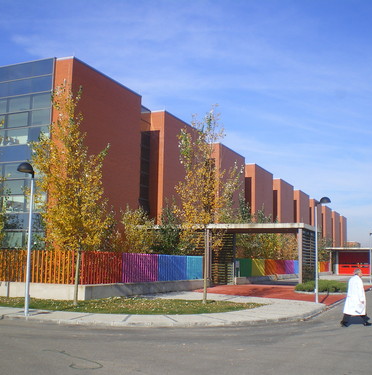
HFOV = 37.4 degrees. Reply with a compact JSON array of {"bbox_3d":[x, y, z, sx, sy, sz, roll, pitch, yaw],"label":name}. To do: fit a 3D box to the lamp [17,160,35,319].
[{"bbox_3d":[-4.737,1.503,16.170,0.450,4.570,0.680,-2,-8,23],"label":"lamp"}]

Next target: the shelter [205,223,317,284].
[{"bbox_3d":[5.398,4.693,37.236,6.300,4.140,5.200,-2,-8,23],"label":"shelter"}]

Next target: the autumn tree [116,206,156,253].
[{"bbox_3d":[-2.926,3.570,32.537,2.400,4.849,2.400,-2,-8,23],"label":"autumn tree"}]

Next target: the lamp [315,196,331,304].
[{"bbox_3d":[5.900,2.676,23.574,0.680,4.550,0.450,-2,-8,23],"label":"lamp"}]

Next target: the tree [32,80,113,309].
[{"bbox_3d":[-4.215,0.109,21.595,3.100,8.780,3.100,1,-8,0],"label":"tree"}]

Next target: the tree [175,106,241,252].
[{"bbox_3d":[0.883,0.627,23.440,2.750,8.410,2.750,1,-8,0],"label":"tree"}]

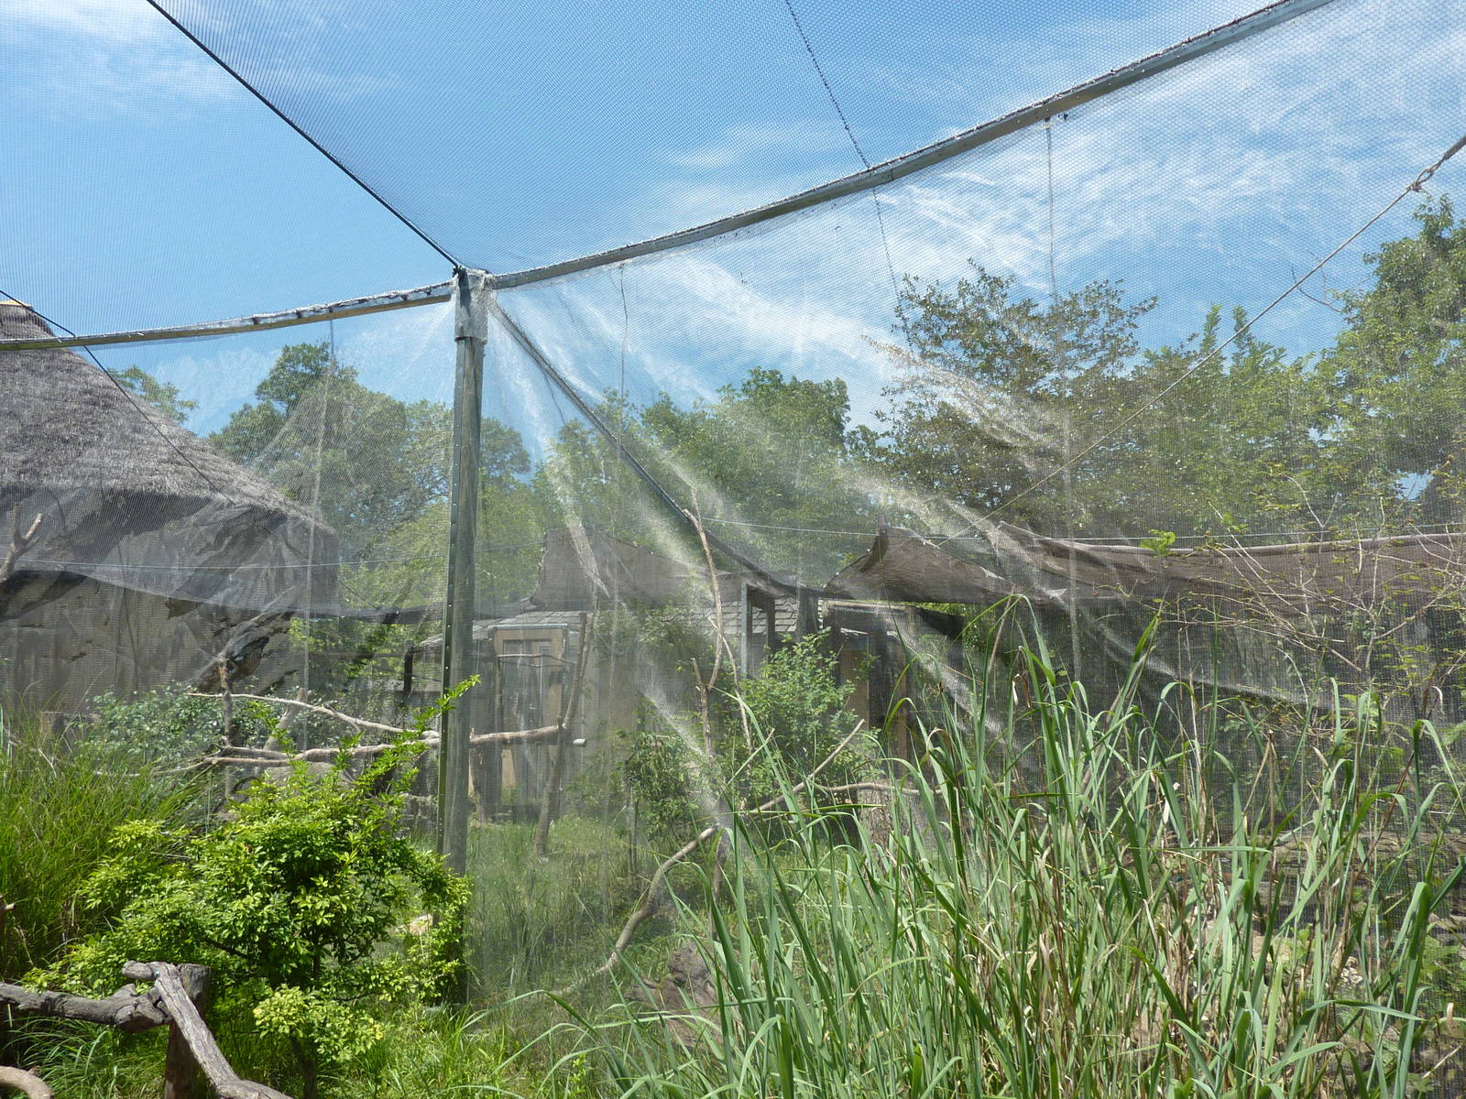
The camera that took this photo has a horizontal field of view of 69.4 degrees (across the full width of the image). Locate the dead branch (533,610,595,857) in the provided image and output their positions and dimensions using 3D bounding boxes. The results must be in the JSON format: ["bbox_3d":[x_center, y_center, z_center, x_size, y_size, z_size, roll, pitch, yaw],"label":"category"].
[{"bbox_3d":[-1.668,1.802,10.454,0.600,2.420,0.420,0,-7,0],"label":"dead branch"}]

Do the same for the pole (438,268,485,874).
[{"bbox_3d":[-1.542,0.372,6.003,0.170,4.111,0.160,-1,-8,10],"label":"pole"}]

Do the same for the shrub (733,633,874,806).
[{"bbox_3d":[0.691,1.698,10.064,1.330,1.837,1.250,0,-7,0],"label":"shrub"}]

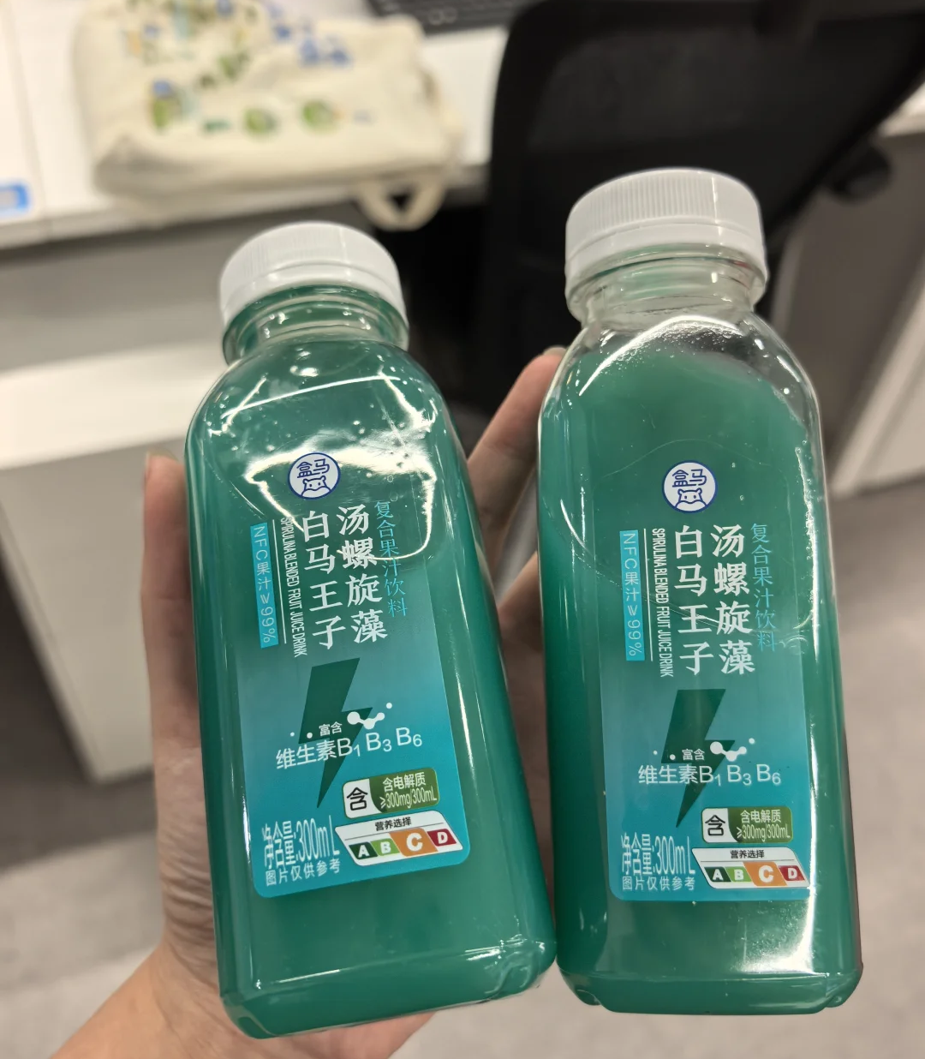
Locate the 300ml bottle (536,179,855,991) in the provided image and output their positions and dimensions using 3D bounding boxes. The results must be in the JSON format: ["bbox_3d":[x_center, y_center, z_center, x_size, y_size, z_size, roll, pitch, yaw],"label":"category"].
[{"bbox_3d":[0.044,0.008,0.196,0.055,0.055,0.155,-2,80,6],"label":"300ml bottle"}]

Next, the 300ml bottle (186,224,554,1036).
[{"bbox_3d":[-0.023,0.012,0.194,0.055,0.055,0.155,-10,65,0],"label":"300ml bottle"}]

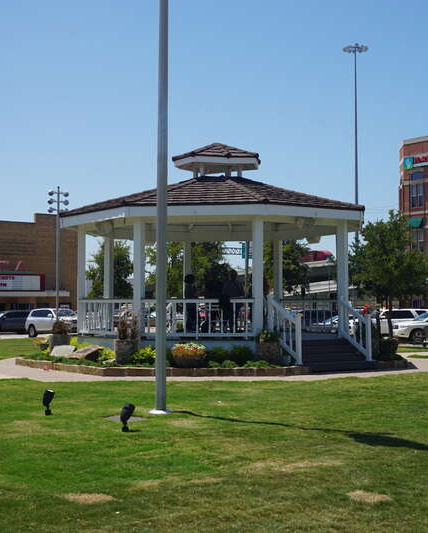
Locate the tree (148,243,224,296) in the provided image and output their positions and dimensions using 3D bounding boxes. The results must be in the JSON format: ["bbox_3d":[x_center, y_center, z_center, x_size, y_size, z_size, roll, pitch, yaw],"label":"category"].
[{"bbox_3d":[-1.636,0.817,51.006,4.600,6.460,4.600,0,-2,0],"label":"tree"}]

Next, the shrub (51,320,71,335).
[{"bbox_3d":[-3.943,1.577,22.856,0.480,0.370,0.480,0,-2,0],"label":"shrub"}]

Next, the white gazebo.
[{"bbox_3d":[0.297,-0.493,23.758,7.900,5.850,8.500,2,-3,-37],"label":"white gazebo"}]

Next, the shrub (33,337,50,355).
[{"bbox_3d":[-4.657,2.150,24.135,0.520,0.490,0.520,0,-2,0],"label":"shrub"}]

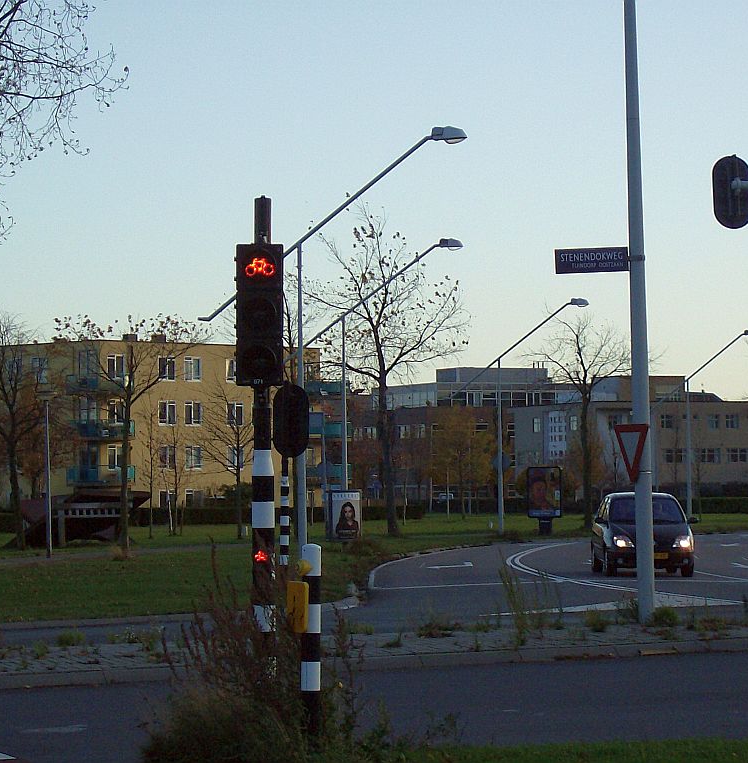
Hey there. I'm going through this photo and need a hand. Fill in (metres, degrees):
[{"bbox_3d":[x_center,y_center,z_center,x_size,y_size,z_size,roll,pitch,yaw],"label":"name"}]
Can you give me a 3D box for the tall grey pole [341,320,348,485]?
[{"bbox_3d":[-0.837,1.488,93.000,0.170,6.750,0.170,-1,-2,0],"label":"tall grey pole"}]

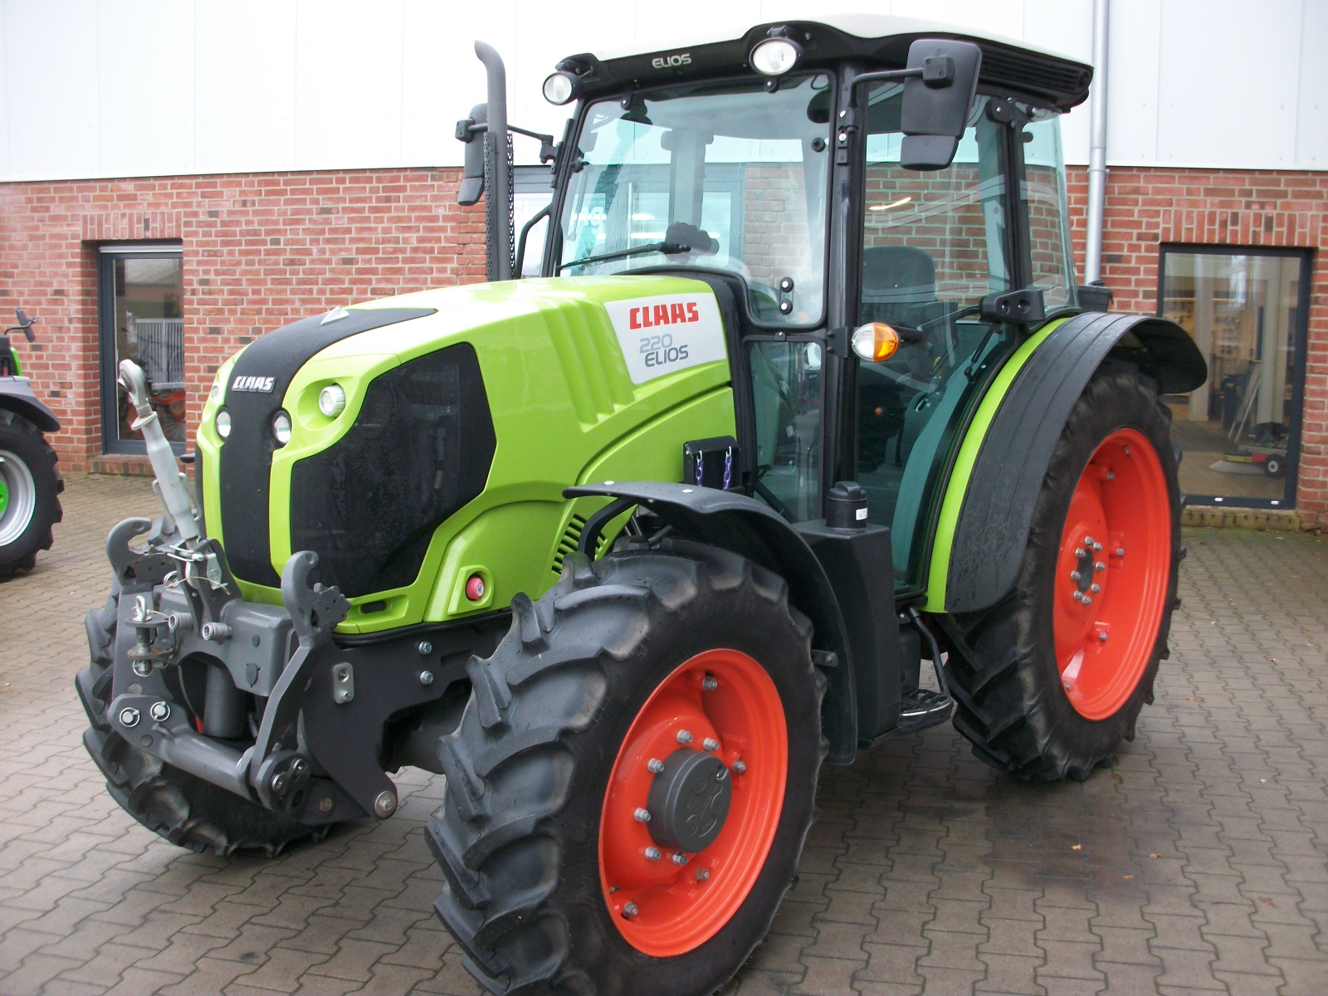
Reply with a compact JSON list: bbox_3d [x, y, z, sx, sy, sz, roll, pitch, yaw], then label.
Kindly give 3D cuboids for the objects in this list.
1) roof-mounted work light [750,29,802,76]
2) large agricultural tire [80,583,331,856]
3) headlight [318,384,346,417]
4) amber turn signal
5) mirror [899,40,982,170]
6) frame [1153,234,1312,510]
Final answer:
[{"bbox_3d":[0.311,-1.186,3.586,0.140,0.120,0.095,7,10,35],"label":"roof-mounted work light"},{"bbox_3d":[-1.161,0.479,3.895,0.310,1.040,1.060,7,10,38],"label":"large agricultural tire"},{"bbox_3d":[-0.691,-0.203,2.809,0.064,0.067,0.046,8,11,41],"label":"headlight"},{"bbox_3d":[0.575,-0.412,3.581,0.140,0.106,0.075,8,11,41],"label":"amber turn signal"},{"bbox_3d":[0.684,-0.967,3.325,0.197,0.330,0.088,4,9,21],"label":"mirror"},{"bbox_3d":[4.067,-0.875,9.697,1.080,1.900,0.090,3,8,13],"label":"frame"}]

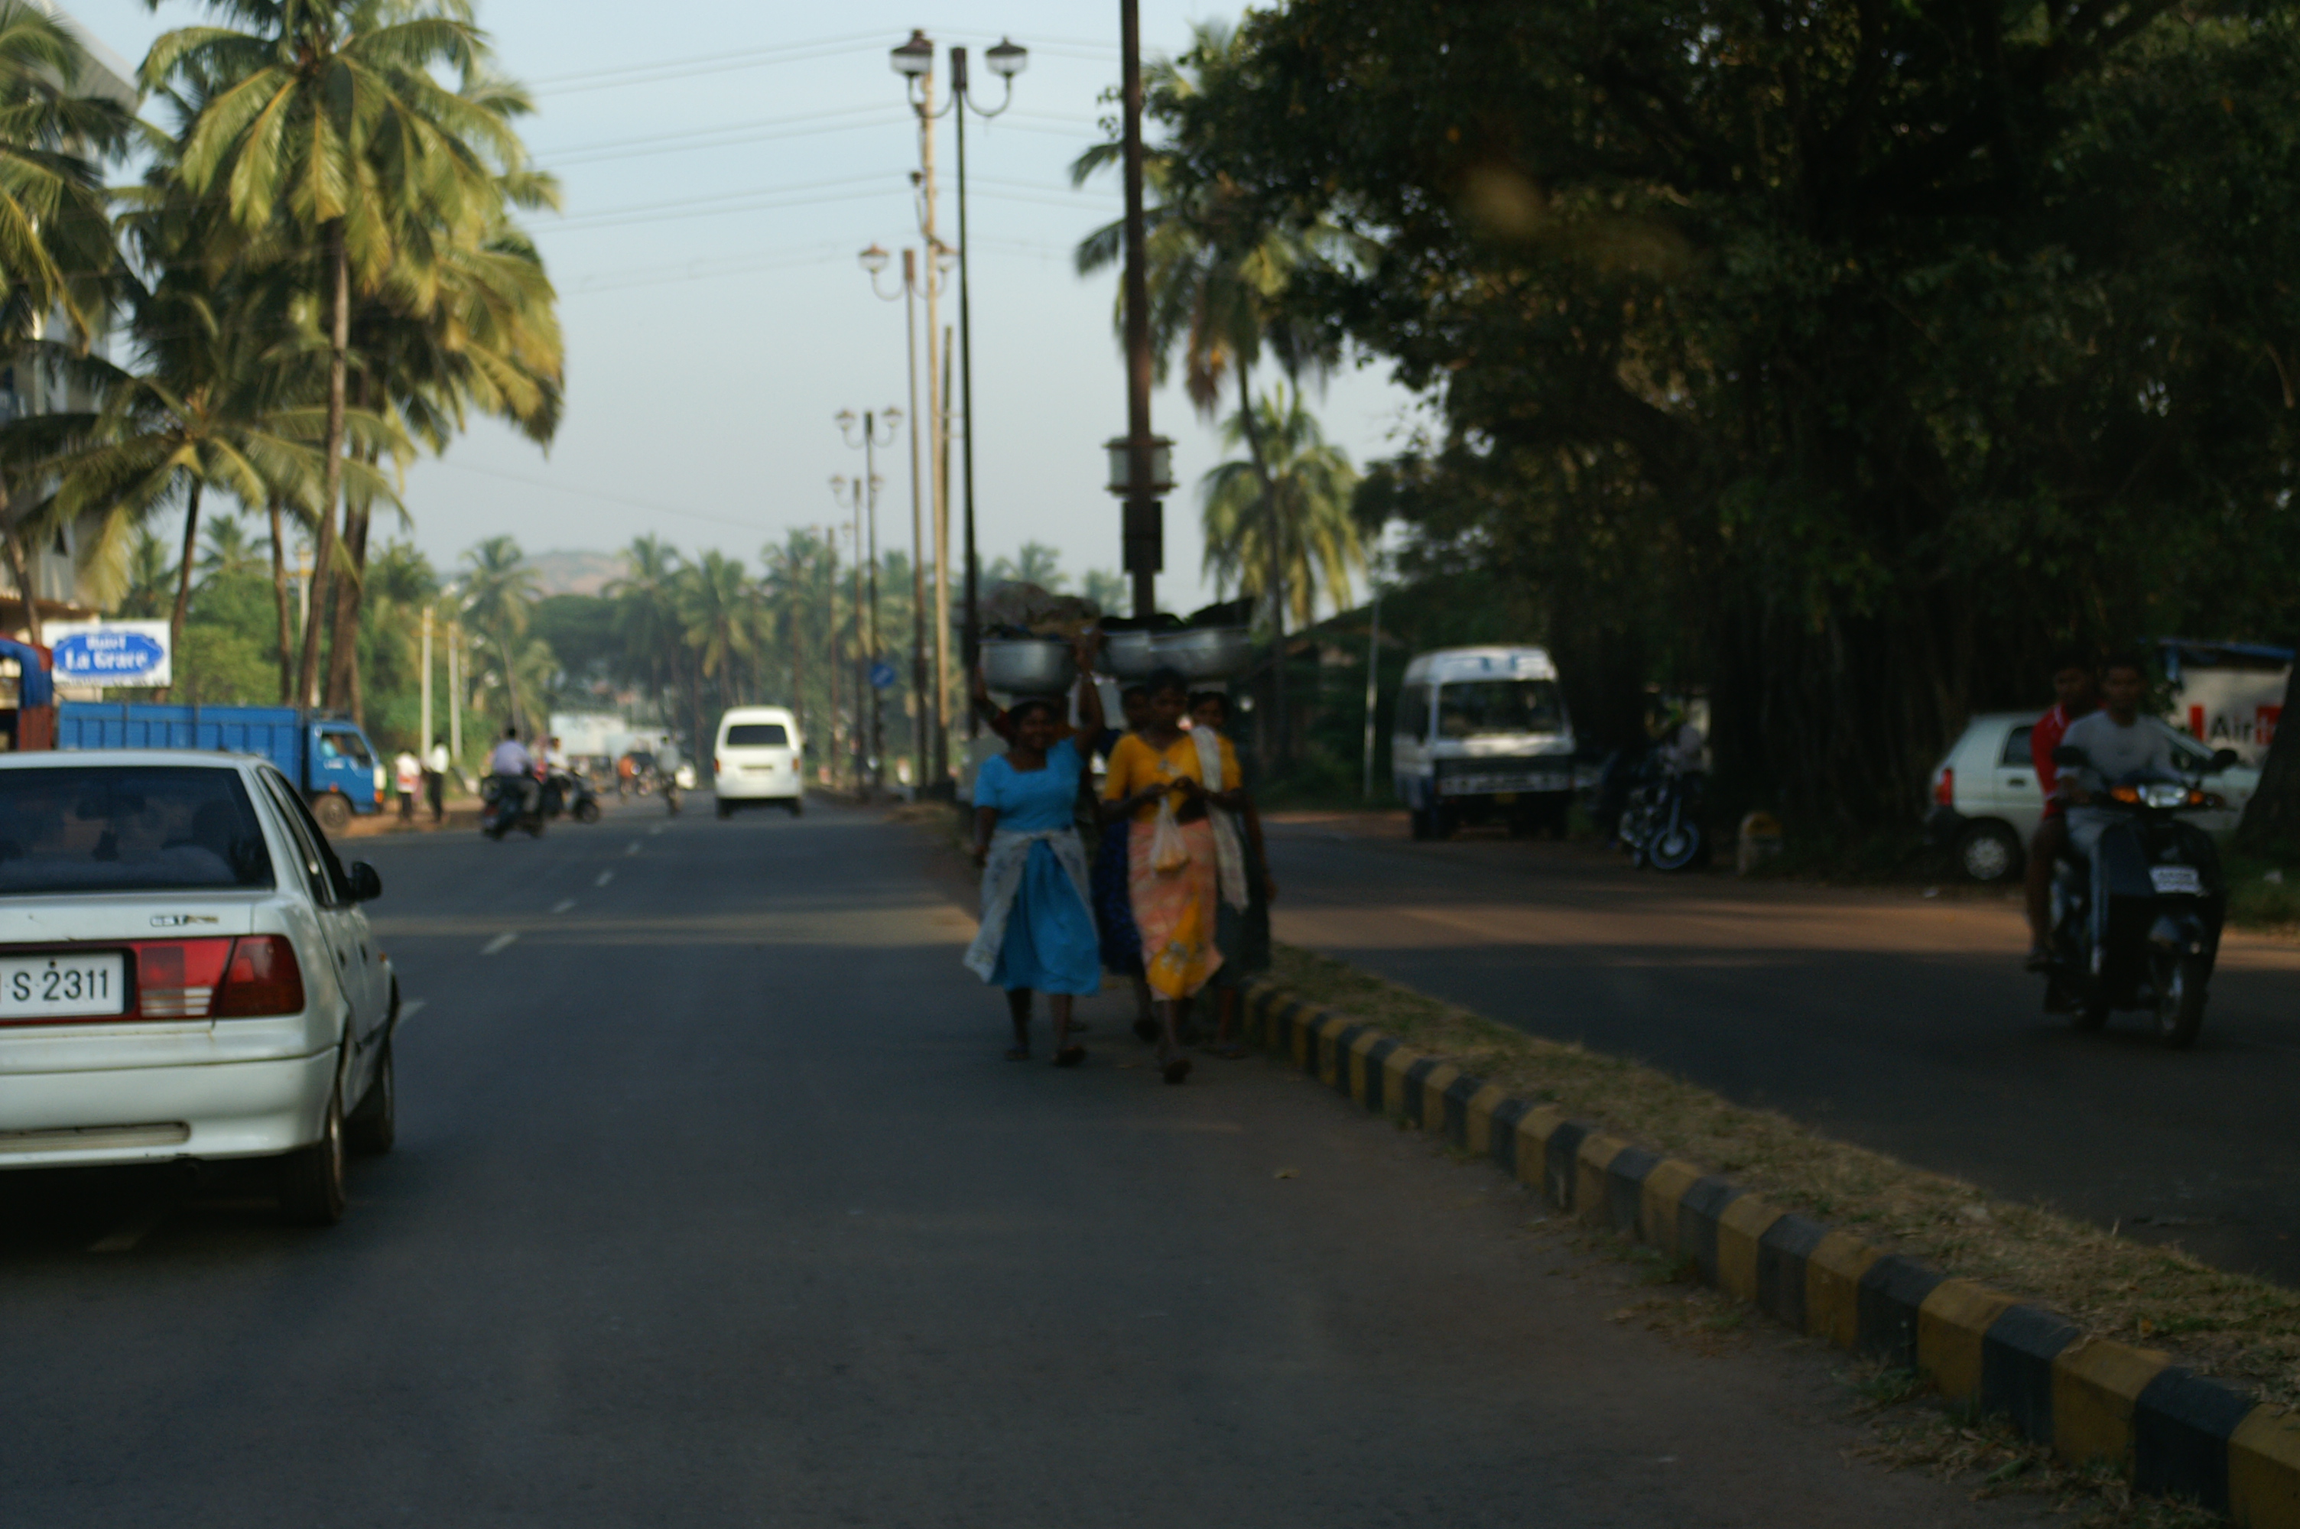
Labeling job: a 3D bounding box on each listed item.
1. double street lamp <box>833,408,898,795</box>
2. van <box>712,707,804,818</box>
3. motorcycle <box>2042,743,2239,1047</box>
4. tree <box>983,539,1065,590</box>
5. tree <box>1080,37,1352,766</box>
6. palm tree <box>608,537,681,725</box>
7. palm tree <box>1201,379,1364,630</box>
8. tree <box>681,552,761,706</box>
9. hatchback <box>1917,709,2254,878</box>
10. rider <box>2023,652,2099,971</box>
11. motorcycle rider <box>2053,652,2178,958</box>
[{"bbox_3d":[-6.914,-4.076,120.000,1.650,9.600,0.500,-1,0,-5],"label":"double street lamp"},{"bbox_3d":[-6.832,-0.047,83.500,1.470,1.880,3.600,-1,0,-4],"label":"van"},{"bbox_3d":[4.084,0.531,19.800,0.740,1.200,1.780,-1,0,-6],"label":"motorcycle"},{"bbox_3d":[-6.261,-5.855,240.000,4.300,10.800,4.300,-1,0,-5],"label":"tree"},{"bbox_3d":[1.392,-7.693,103.000,6.000,16.400,6.000,-1,0,-5],"label":"tree"},{"bbox_3d":[-28.636,-6.534,272.000,4.900,13.200,4.900,-1,0,-5],"label":"palm tree"},{"bbox_3d":[4.552,-6.503,165.000,5.600,13.300,5.600,-1,0,-5],"label":"palm tree"},{"bbox_3d":[-21.486,-5.449,240.000,4.400,10.700,4.400,-1,0,-5],"label":"tree"},{"bbox_3d":[8.528,0.280,41.500,3.500,1.460,1.490,-1,0,3],"label":"hatchback"},{"bbox_3d":[3.878,0.197,20.200,0.520,1.350,0.620,-1,0,-6],"label":"rider"},{"bbox_3d":[4.015,0.168,19.900,0.530,1.270,0.740,-1,0,-6],"label":"motorcycle rider"}]

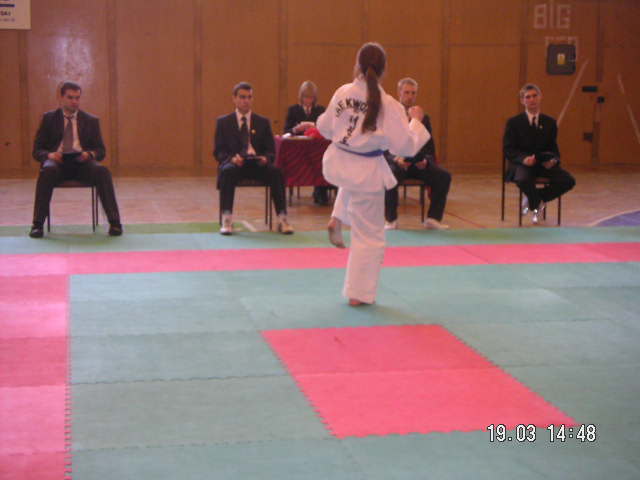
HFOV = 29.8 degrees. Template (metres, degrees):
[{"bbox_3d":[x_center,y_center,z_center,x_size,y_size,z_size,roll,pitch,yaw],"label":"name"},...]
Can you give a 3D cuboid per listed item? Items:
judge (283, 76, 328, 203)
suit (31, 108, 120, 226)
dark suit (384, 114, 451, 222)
[{"bbox_3d":[-0.094,-1.059,12.892,0.540,1.290,0.720,-1,8,-12],"label":"judge"},{"bbox_3d":[-2.124,-0.646,10.418,0.750,1.000,0.630,-1,8,-12],"label":"suit"},{"bbox_3d":[0.835,-0.678,11.047,0.660,0.990,0.600,-1,8,-12],"label":"dark suit"}]

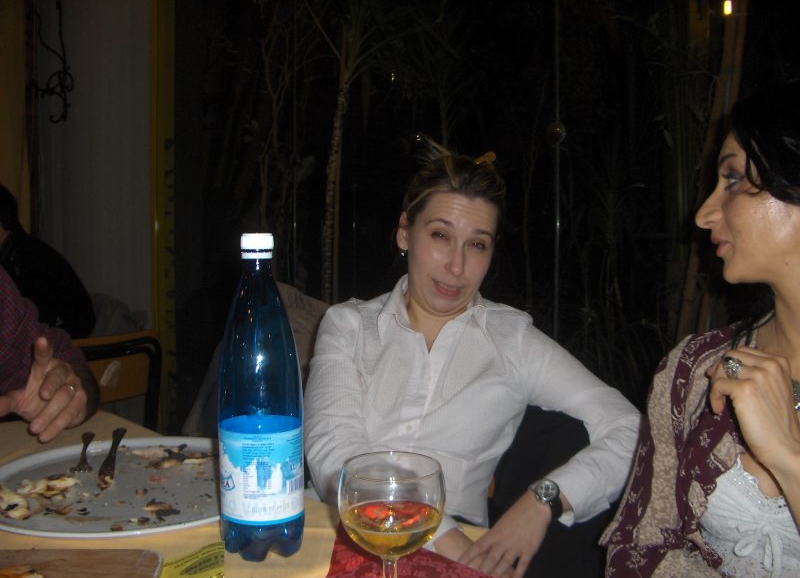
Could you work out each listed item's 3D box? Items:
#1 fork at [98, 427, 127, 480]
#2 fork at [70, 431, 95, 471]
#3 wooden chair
[{"bbox_3d":[-0.362,0.207,1.025,0.025,0.020,0.190,-1,7,-13],"label":"fork"},{"bbox_3d":[-0.403,0.208,1.040,0.025,0.020,0.190,-1,3,-18],"label":"fork"},{"bbox_3d":[-0.855,0.520,1.820,0.500,0.820,0.430,3,5,37],"label":"wooden chair"}]

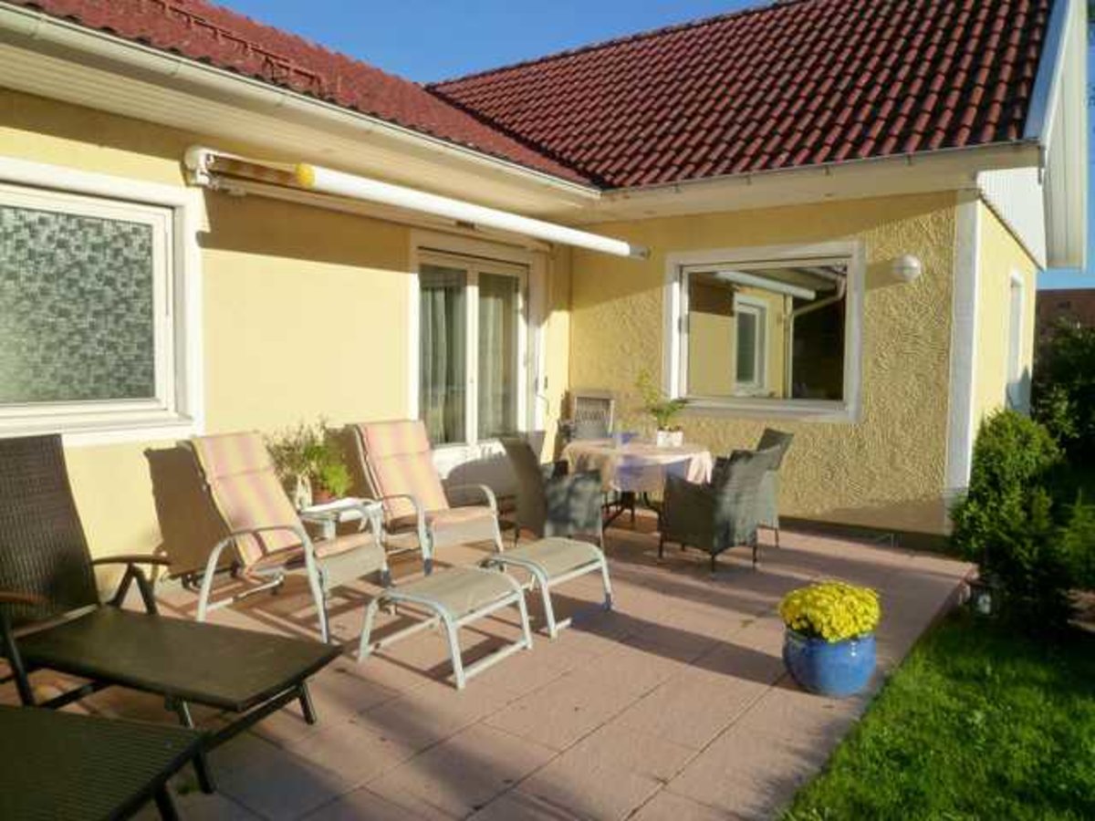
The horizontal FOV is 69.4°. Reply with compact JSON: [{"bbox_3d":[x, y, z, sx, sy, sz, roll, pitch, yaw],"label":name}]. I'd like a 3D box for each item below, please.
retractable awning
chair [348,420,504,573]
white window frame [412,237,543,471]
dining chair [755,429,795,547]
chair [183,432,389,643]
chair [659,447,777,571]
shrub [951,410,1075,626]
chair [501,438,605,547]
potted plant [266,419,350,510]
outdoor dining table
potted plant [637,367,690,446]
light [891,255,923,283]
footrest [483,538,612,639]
[{"bbox_3d":[-0.649,-1.422,5.780,1.029,0.319,3.712,3,5,36],"label":"retractable awning"},{"bbox_3d":[-0.850,0.577,5.551,0.803,0.964,0.672,4,5,36],"label":"chair"},{"bbox_3d":[-0.575,-0.387,6.901,0.120,2.117,1.743,4,5,36],"label":"white window frame"},{"bbox_3d":[1.606,0.615,6.369,0.681,0.880,0.566,0,4,-1],"label":"dining chair"},{"bbox_3d":[-1.403,0.648,4.392,0.972,1.024,0.652,2,4,24],"label":"chair"},{"bbox_3d":[1.202,0.663,5.690,0.566,0.866,0.681,-3,5,-41],"label":"chair"},{"bbox_3d":[2.893,0.629,4.881,0.725,1.204,0.725,3,5,36],"label":"shrub"},{"bbox_3d":[0.068,0.623,5.889,0.613,0.847,0.540,-2,5,-31],"label":"chair"},{"bbox_3d":[-1.497,0.348,5.042,0.420,0.560,0.480,4,5,36],"label":"potted plant"},{"bbox_3d":[0.700,0.673,6.447,1.218,0.739,1.218,0,4,0],"label":"outdoor dining table"},{"bbox_3d":[0.918,-0.014,6.256,0.360,0.610,0.380,4,5,36],"label":"potted plant"},{"bbox_3d":[2.695,-1.059,5.937,0.200,0.200,0.200,4,5,36],"label":"light"},{"bbox_3d":[-0.038,0.959,4.491,0.599,0.372,0.613,4,5,36],"label":"footrest"}]

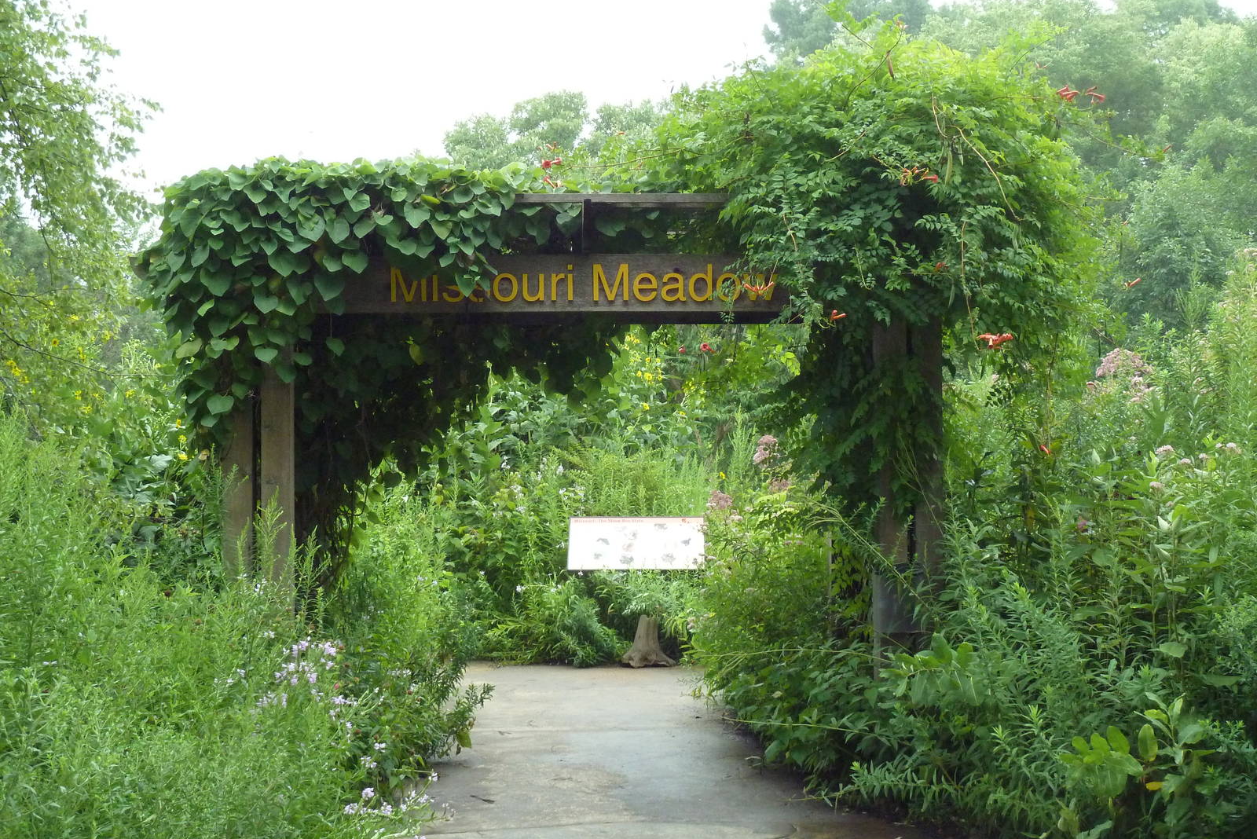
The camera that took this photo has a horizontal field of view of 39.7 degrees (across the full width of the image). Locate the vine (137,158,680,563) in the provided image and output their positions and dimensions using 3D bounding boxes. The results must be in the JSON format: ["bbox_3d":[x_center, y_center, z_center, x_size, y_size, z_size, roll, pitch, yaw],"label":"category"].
[{"bbox_3d":[-1.080,-0.220,8.800,2.650,2.020,1.750,0,1,0],"label":"vine"}]

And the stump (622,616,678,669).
[{"bbox_3d":[0.125,1.365,10.850,0.345,0.310,0.330,0,1,0],"label":"stump"}]

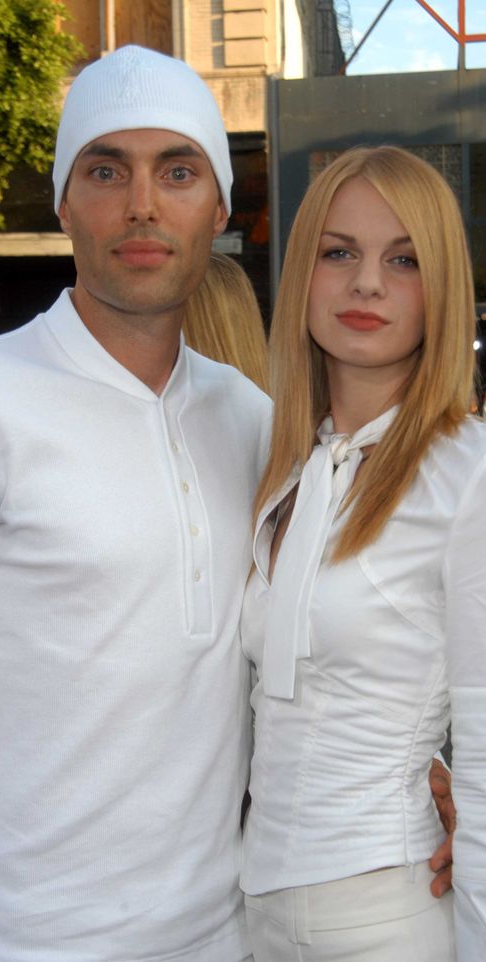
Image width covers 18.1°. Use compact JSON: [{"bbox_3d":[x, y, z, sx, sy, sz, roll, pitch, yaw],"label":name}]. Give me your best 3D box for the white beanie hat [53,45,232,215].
[{"bbox_3d":[-0.095,-0.322,1.430,0.168,0.175,0.212,0,2,-3],"label":"white beanie hat"}]

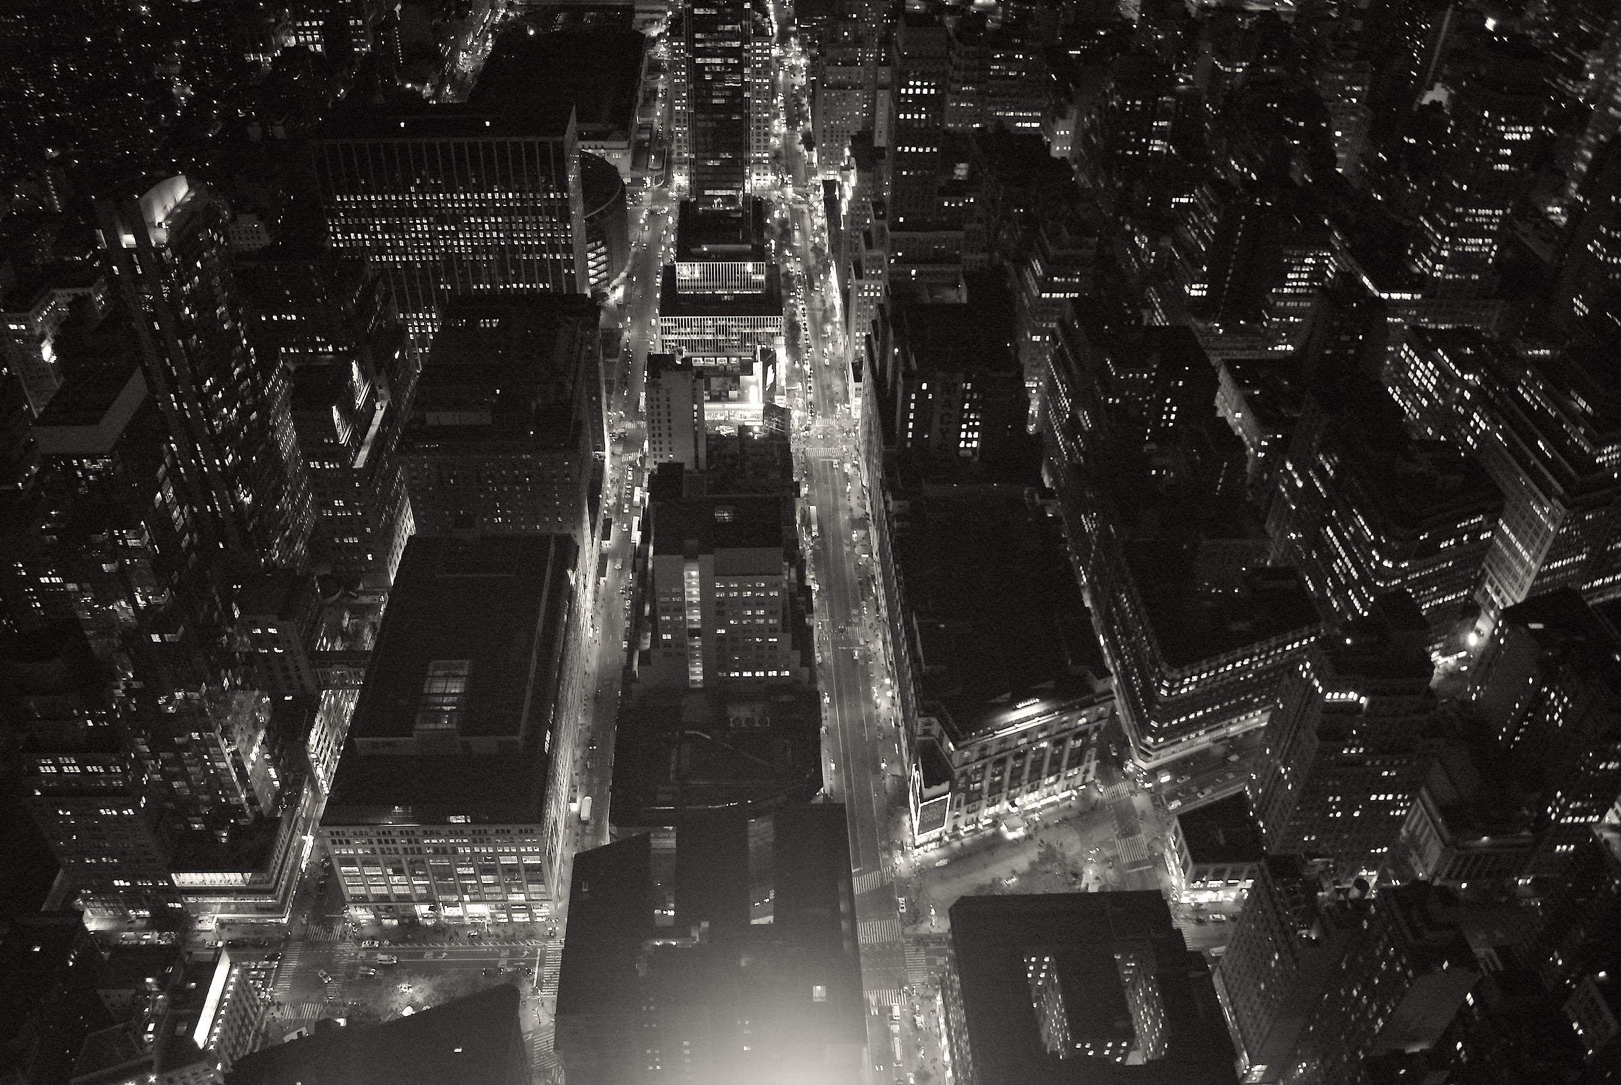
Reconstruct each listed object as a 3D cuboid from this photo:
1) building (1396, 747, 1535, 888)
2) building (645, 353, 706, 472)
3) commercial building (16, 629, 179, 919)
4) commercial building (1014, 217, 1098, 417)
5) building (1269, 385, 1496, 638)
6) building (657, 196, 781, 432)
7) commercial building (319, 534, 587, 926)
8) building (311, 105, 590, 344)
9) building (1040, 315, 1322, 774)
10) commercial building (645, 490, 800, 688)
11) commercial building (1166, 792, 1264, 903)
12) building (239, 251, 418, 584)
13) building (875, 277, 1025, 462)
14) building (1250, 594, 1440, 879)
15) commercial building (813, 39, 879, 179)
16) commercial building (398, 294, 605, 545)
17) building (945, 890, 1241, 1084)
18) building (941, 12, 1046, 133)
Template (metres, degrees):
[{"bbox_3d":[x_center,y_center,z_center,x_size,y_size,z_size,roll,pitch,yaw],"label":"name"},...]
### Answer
[{"bbox_3d":[201.230,86.440,383.520,26.000,34.000,37.000,0,40,-4],"label":"building"},{"bbox_3d":[-57.185,-53.771,523.003,24.000,55.000,16.500,0,40,-4],"label":"building"},{"bbox_3d":[-193.855,68.839,336.751,30.500,90.000,28.000,0,40,-4],"label":"commercial building"},{"bbox_3d":[113.014,-105.032,571.471,25.500,89.000,33.000,0,40,-4],"label":"commercial building"},{"bbox_3d":[212.110,2.950,445.180,55.000,85.000,77.000,0,40,-4],"label":"building"},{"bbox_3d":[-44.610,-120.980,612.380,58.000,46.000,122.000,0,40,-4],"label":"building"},{"bbox_3d":[-106.705,54.419,390.783,60.000,52.000,121.000,0,40,-4],"label":"commercial building"},{"bbox_3d":[-155.280,-129.360,555.350,104.000,124.000,37.000,0,40,-4],"label":"building"},{"bbox_3d":[137.047,-6.462,466.797,60.500,73.000,192.000,0,40,-4],"label":"building"},{"bbox_3d":[-28.640,32.540,386.320,50.500,98.000,29.000,0,40,-4],"label":"commercial building"},{"bbox_3d":[126.934,96.114,384.467,24.500,19.000,26.500,0,40,-4],"label":"commercial building"},{"bbox_3d":[-186.841,-47.697,465.546,54.500,106.000,90.000,0,40,-4],"label":"building"},{"bbox_3d":[53.821,-51.648,504.722,50.000,86.000,72.000,0,40,-4],"label":"building"},{"bbox_3d":[154.400,61.480,360.180,38.000,99.000,38.000,0,40,-4],"label":"building"},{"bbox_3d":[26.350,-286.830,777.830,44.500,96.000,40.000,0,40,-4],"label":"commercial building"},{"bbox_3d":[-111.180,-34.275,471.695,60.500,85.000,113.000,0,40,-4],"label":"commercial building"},{"bbox_3d":[66.330,128.230,312.350,58.000,51.000,51.000,0,40,-4],"label":"building"},{"bbox_3d":[113.460,-287.660,782.670,62.000,97.000,39.000,0,40,-4],"label":"building"}]

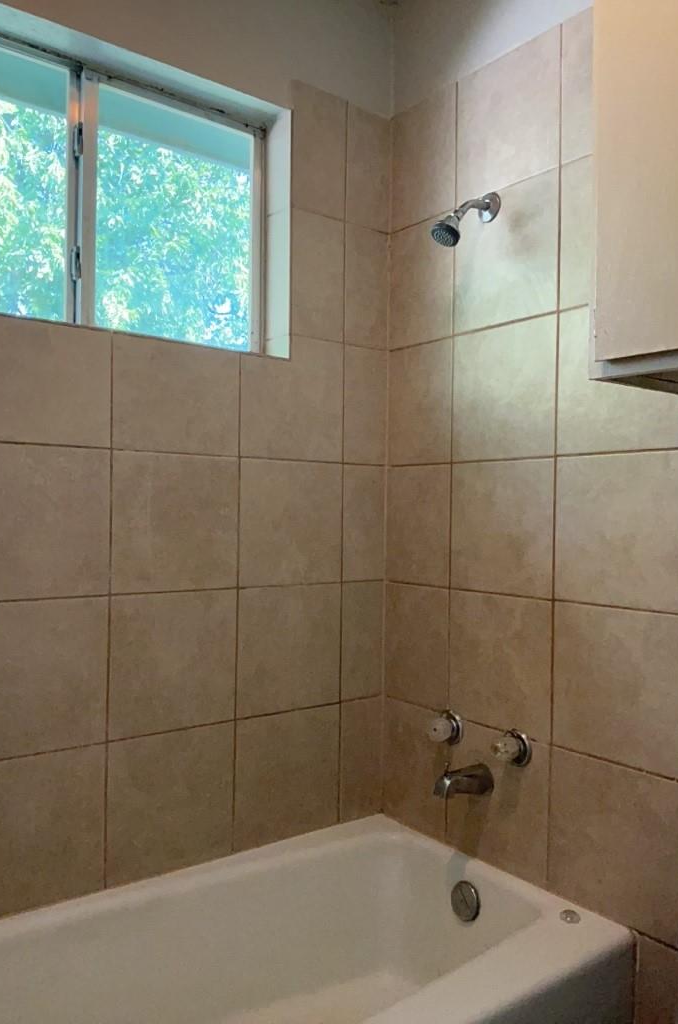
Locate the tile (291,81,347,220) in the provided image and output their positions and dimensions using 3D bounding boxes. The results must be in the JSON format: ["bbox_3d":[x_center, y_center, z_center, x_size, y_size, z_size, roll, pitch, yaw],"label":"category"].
[{"bbox_3d":[-0.050,-0.900,2.015,0.169,0.305,0.012,1,0,-38],"label":"tile"}]

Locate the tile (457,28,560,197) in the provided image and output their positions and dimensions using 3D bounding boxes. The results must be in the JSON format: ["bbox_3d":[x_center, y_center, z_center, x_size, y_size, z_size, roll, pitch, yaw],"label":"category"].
[{"bbox_3d":[0.384,-0.894,1.833,0.010,0.306,0.304,1,0,-38],"label":"tile"}]

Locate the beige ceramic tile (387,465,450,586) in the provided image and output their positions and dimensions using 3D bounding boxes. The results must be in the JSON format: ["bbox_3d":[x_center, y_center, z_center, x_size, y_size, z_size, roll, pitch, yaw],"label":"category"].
[{"bbox_3d":[0.205,0.032,2.061,0.012,0.305,0.239,1,0,-38],"label":"beige ceramic tile"}]

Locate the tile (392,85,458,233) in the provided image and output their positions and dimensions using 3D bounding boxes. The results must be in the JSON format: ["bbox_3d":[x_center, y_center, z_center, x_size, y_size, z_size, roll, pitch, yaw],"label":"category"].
[{"bbox_3d":[0.218,-0.898,2.059,0.012,0.309,0.239,1,0,-38],"label":"tile"}]

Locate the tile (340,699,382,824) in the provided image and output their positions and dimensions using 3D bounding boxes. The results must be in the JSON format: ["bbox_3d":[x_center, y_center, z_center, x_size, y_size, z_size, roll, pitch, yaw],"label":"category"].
[{"bbox_3d":[0.056,0.648,2.115,0.144,0.305,0.012,1,0,-38],"label":"tile"}]

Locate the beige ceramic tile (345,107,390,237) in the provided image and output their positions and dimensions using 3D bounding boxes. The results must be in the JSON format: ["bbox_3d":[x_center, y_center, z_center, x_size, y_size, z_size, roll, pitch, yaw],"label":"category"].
[{"bbox_3d":[0.077,-0.898,2.100,0.144,0.306,0.010,1,0,-37],"label":"beige ceramic tile"}]

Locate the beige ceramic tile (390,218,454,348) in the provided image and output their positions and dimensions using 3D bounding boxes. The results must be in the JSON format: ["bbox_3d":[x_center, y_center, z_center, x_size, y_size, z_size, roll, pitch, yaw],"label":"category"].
[{"bbox_3d":[0.214,-0.587,2.060,0.012,0.305,0.239,1,0,-38],"label":"beige ceramic tile"}]

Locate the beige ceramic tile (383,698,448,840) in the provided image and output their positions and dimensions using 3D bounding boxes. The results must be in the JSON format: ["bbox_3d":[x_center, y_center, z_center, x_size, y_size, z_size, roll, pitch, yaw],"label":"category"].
[{"bbox_3d":[0.195,0.648,2.047,0.010,0.307,0.237,1,0,-38],"label":"beige ceramic tile"}]

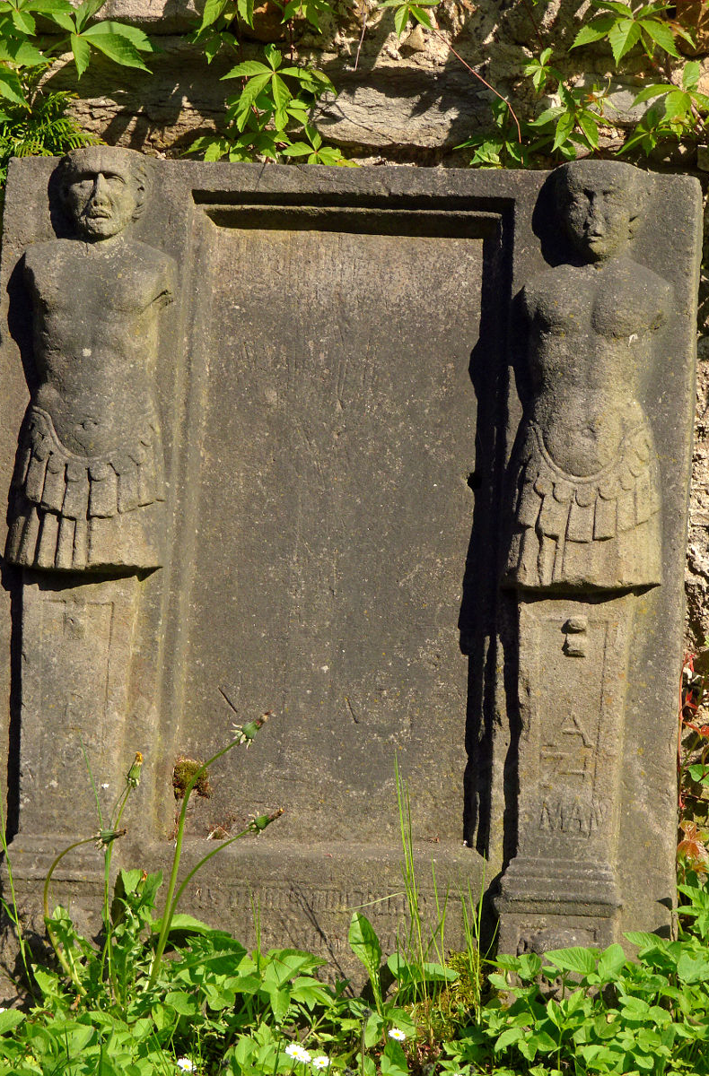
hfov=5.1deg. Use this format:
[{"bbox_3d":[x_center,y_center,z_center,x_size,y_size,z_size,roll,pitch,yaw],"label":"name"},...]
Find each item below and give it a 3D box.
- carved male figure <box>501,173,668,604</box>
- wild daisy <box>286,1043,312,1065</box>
[{"bbox_3d":[0.282,-0.196,9.600,0.188,0.520,0.095,1,-8,8],"label":"carved male figure"},{"bbox_3d":[-0.066,0.605,9.250,0.030,0.021,0.026,2,4,-3],"label":"wild daisy"}]

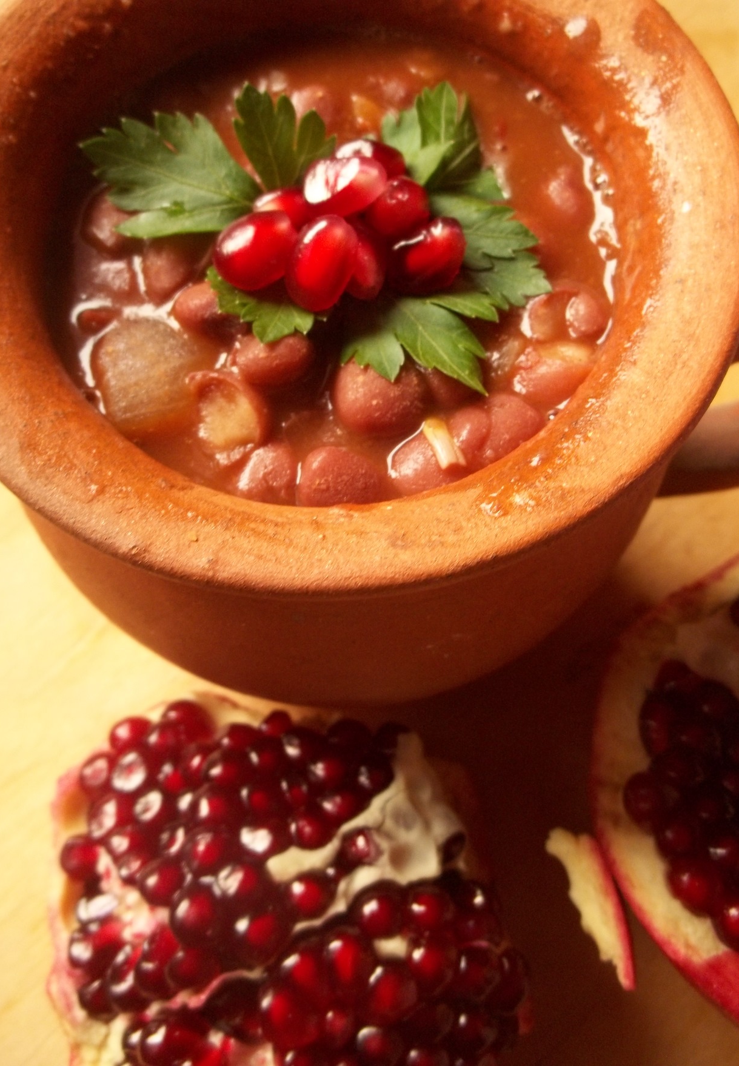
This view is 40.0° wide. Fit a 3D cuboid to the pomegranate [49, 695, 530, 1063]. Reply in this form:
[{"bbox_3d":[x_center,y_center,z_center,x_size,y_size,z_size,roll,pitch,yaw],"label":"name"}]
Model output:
[{"bbox_3d":[-0.014,0.067,0.175,0.083,0.055,0.080,0,65,0],"label":"pomegranate"}]

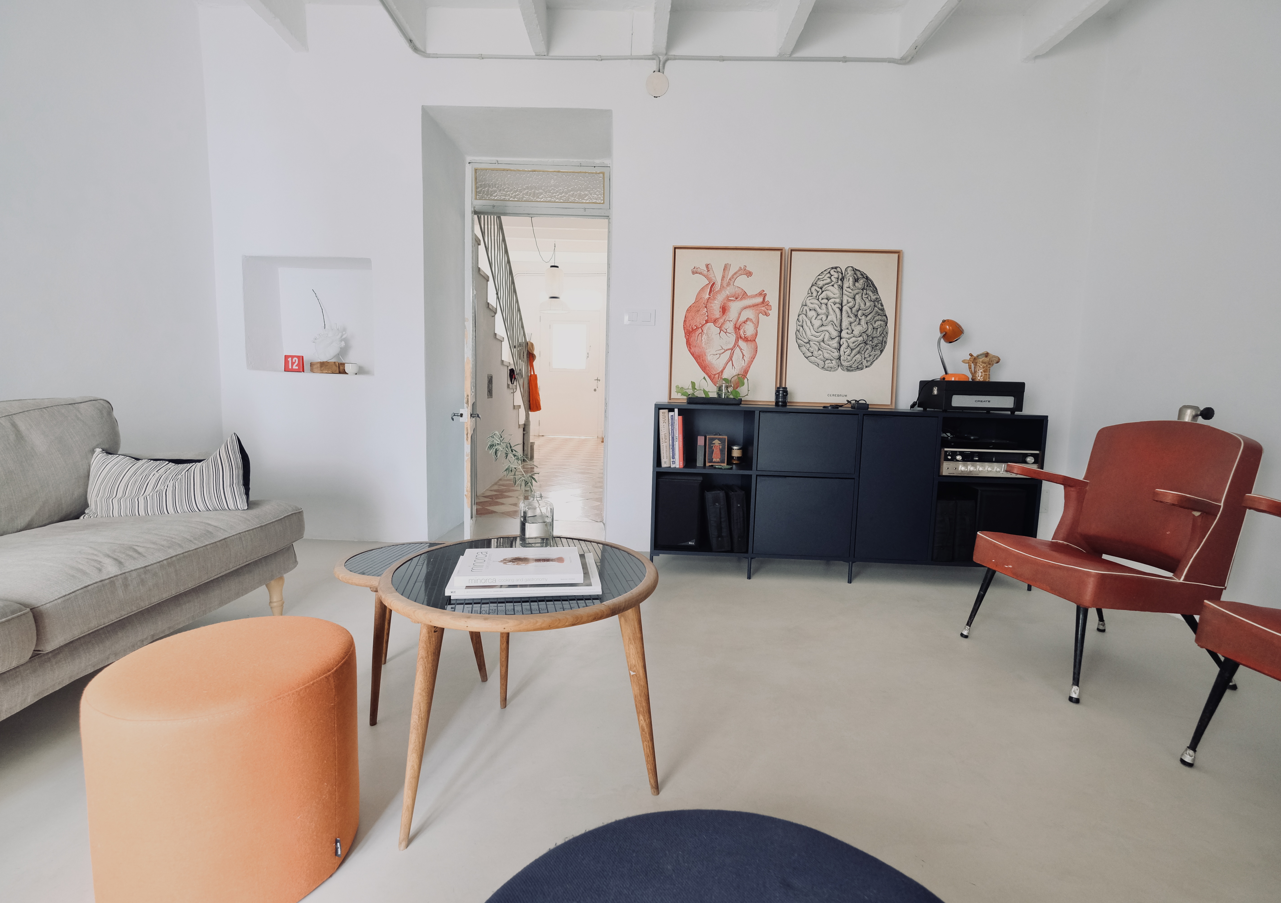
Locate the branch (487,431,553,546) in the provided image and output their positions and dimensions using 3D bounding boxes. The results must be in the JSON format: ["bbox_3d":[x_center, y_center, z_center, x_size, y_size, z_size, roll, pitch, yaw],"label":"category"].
[{"bbox_3d":[-0.303,0.088,1.412,0.165,0.275,0.103,2,6,1],"label":"branch"}]

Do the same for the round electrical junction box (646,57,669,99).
[{"bbox_3d":[0.083,-1.825,2.757,0.109,0.189,0.069,2,6,1],"label":"round electrical junction box"}]

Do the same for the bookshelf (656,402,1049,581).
[{"bbox_3d":[0.994,0.206,2.939,1.850,0.849,0.414,2,6,2],"label":"bookshelf"}]

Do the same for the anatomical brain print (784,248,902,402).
[{"bbox_3d":[1.010,-0.616,2.845,0.565,0.793,0.030,2,2,1],"label":"anatomical brain print"}]

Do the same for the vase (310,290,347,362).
[{"bbox_3d":[-1.731,-0.678,3.114,0.176,0.383,0.138,2,6,1],"label":"vase"}]

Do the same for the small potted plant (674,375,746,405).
[{"bbox_3d":[0.358,-0.318,2.898,0.368,0.155,0.153,2,6,2],"label":"small potted plant"}]

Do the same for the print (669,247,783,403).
[{"bbox_3d":[0.466,-0.676,3.078,0.596,0.845,0.032,2,6,2],"label":"print"}]

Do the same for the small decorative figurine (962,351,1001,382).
[{"bbox_3d":[1.577,-0.393,2.624,0.172,0.144,0.090,3,6,13],"label":"small decorative figurine"}]

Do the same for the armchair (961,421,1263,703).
[{"bbox_3d":[1.586,0.320,1.951,0.643,0.855,0.540,1,6,-10],"label":"armchair"}]

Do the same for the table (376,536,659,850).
[{"bbox_3d":[-0.252,0.485,1.235,0.578,0.483,0.578,2,6,1],"label":"table"}]

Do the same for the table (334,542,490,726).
[{"bbox_3d":[-0.674,0.512,1.677,0.398,0.405,0.398,2,6,2],"label":"table"}]

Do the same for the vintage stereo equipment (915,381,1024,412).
[{"bbox_3d":[1.534,-0.253,2.636,0.356,0.142,0.245,2,6,1],"label":"vintage stereo equipment"}]

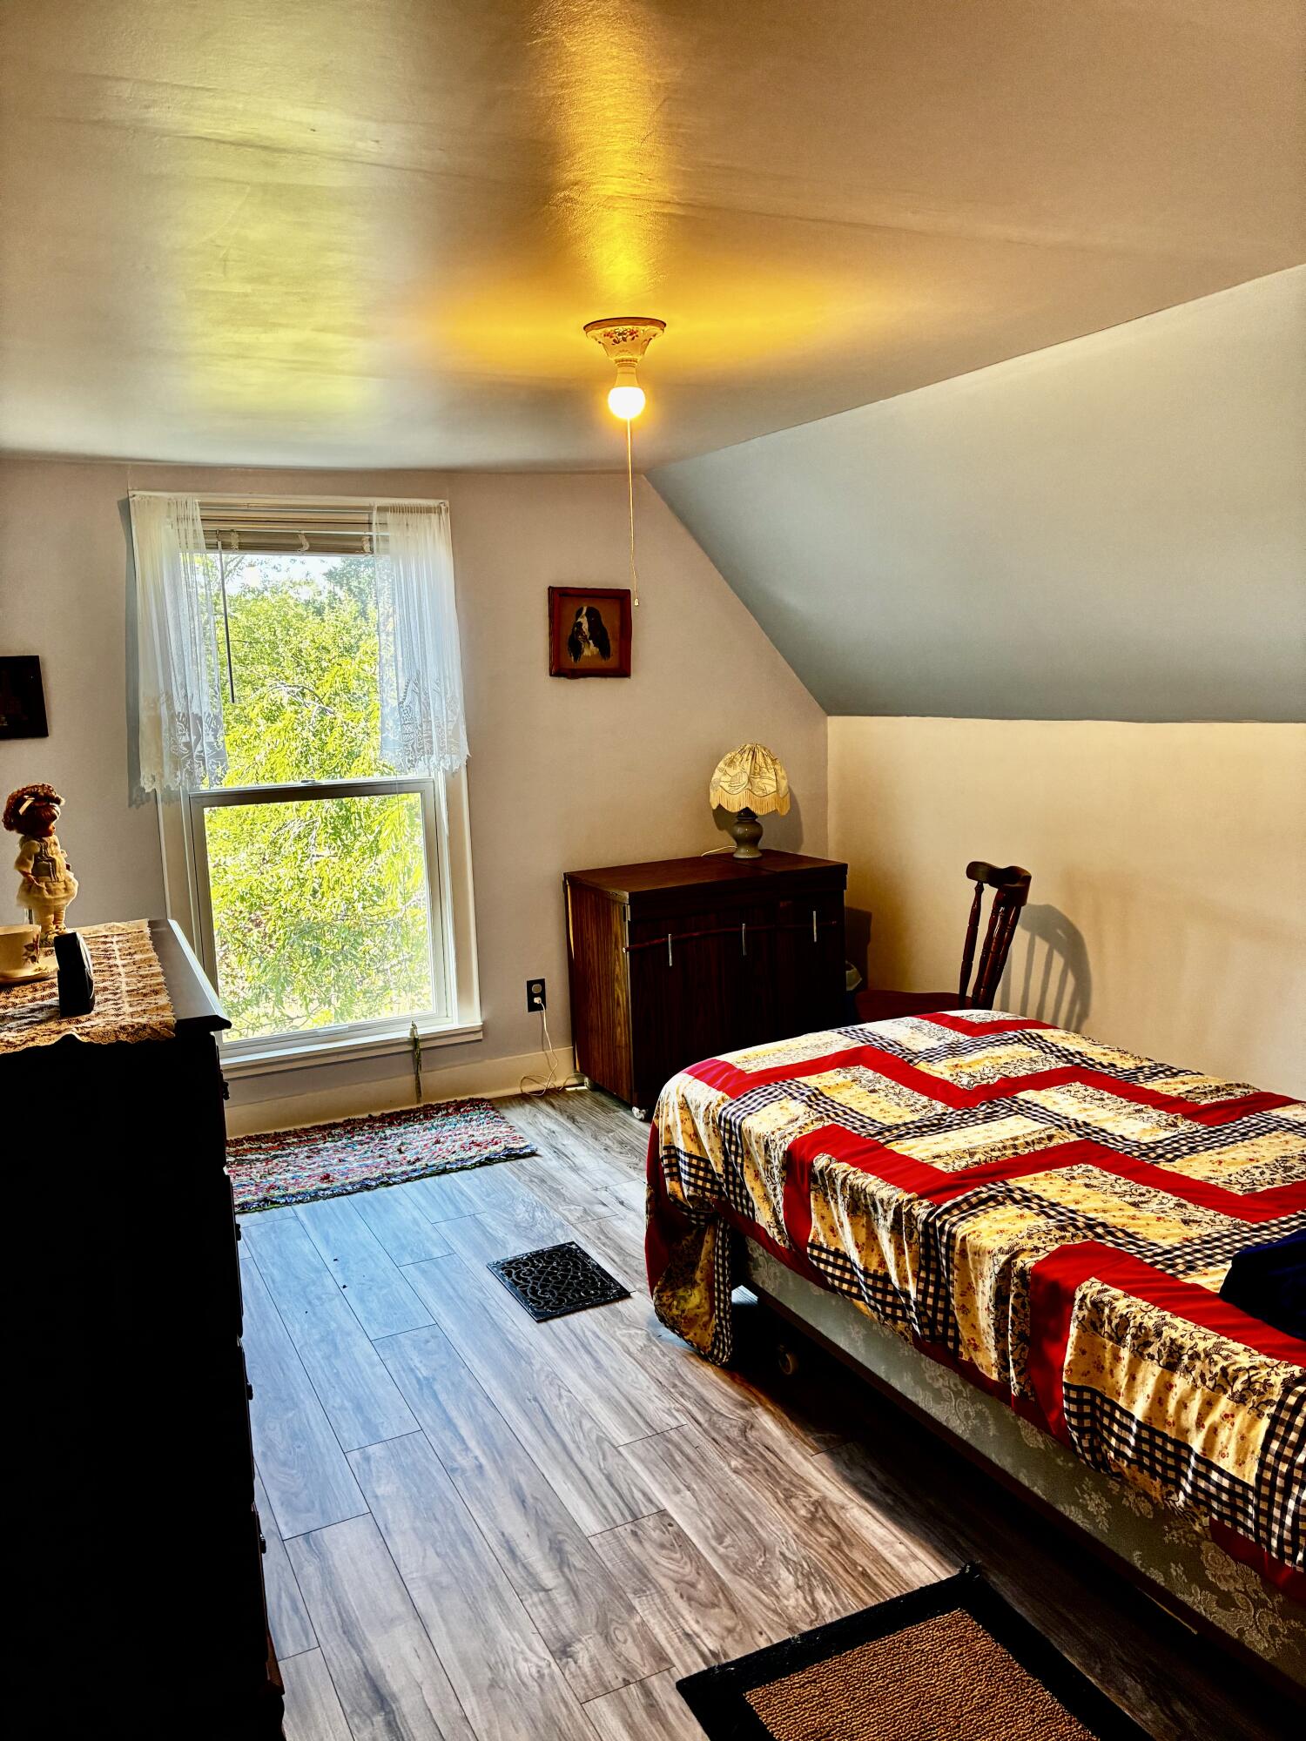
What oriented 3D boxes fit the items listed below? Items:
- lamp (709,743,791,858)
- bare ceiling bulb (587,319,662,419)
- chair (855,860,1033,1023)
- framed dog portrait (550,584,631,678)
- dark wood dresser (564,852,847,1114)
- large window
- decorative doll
[{"bbox_3d":[0.354,-0.257,4.782,0.295,0.419,0.295,-2,9,0],"label":"lamp"},{"bbox_3d":[-0.052,-0.987,2.591,0.160,0.176,0.160,-2,9,0],"label":"bare ceiling bulb"},{"bbox_3d":[0.825,0.428,3.879,0.670,0.860,0.460,-4,9,-15],"label":"chair"},{"bbox_3d":[-0.213,-0.834,4.600,0.312,0.312,0.025,-6,10,-25],"label":"framed dog portrait"},{"bbox_3d":[0.202,0.376,4.632,0.866,0.770,0.471,-6,10,-28],"label":"dark wood dresser"},{"bbox_3d":[-1.077,-0.268,4.252,1.006,1.845,0.120,-6,10,-25],"label":"large window"},{"bbox_3d":[-0.988,-0.011,2.114,0.112,0.261,0.110,-3,9,-9],"label":"decorative doll"}]

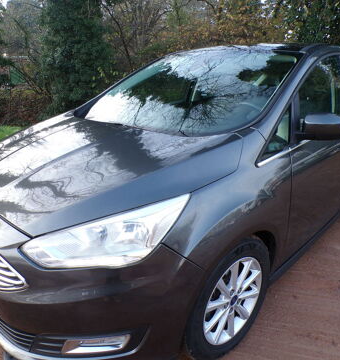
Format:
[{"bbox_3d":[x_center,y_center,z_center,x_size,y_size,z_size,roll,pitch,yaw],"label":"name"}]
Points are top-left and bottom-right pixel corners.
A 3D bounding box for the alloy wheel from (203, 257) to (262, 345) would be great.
[{"bbox_3d":[0.260,0.561,1.625,0.440,0.440,0.160,-16,23,-42],"label":"alloy wheel"}]

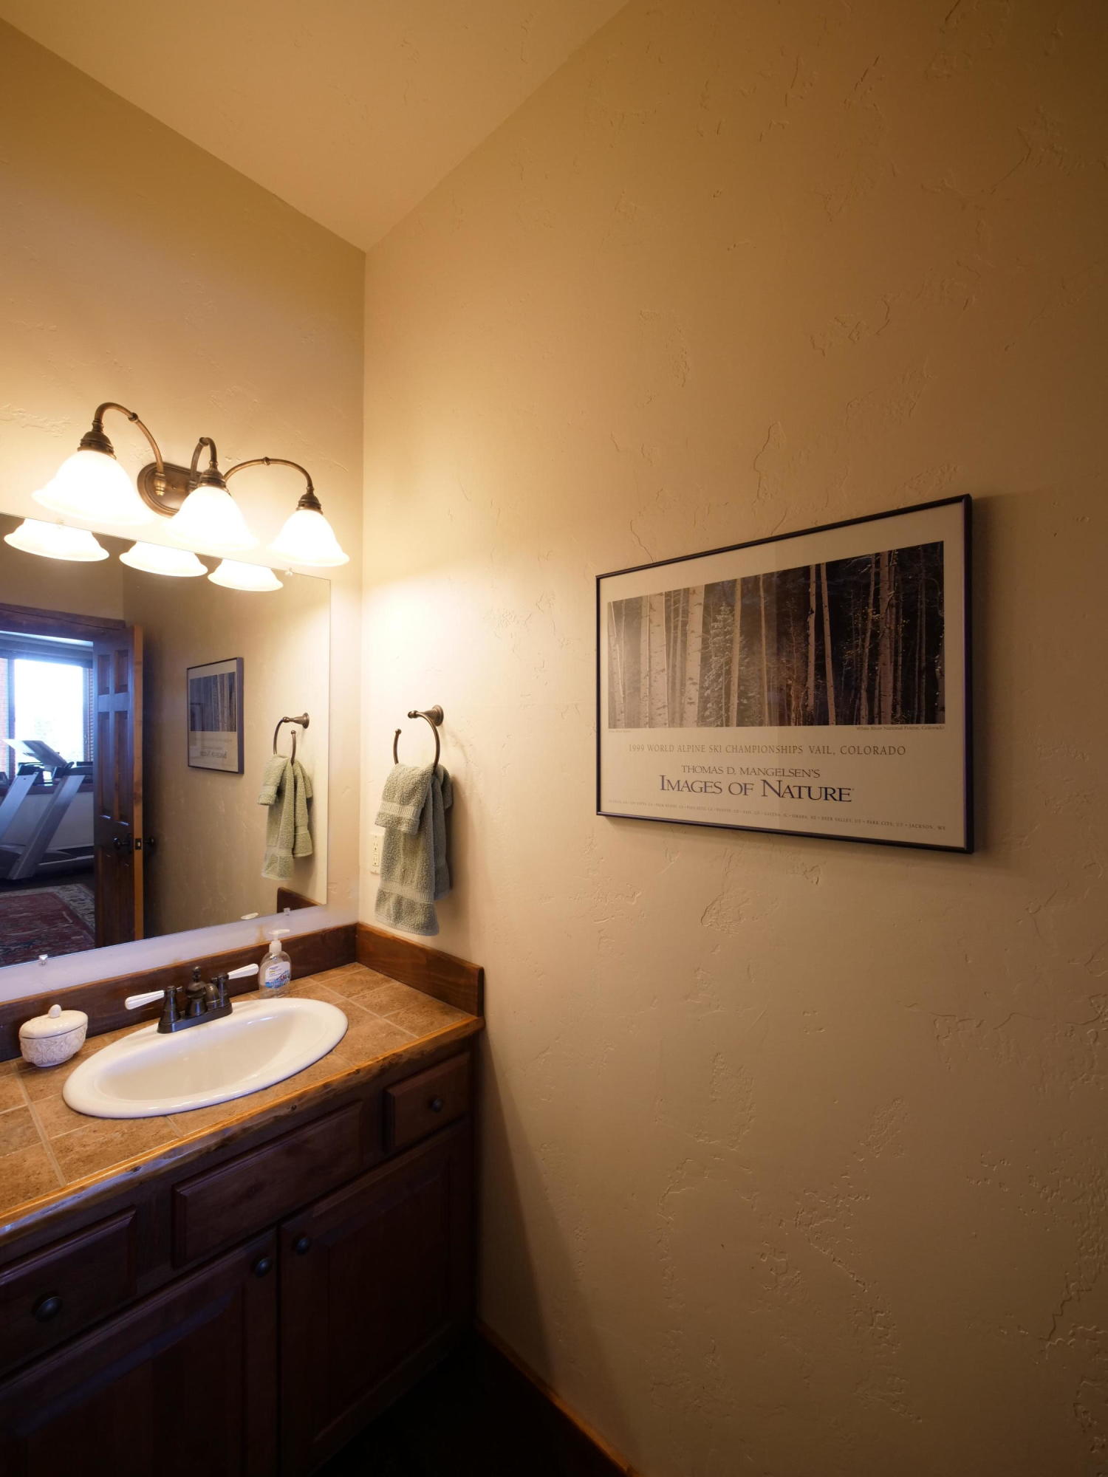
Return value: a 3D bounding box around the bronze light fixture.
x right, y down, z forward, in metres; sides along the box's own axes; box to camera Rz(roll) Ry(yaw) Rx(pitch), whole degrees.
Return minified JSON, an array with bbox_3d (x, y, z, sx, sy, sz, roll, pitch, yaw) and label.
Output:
[{"bbox_3d":[-0.780,-0.557,1.348,0.287,0.224,0.611,-1,-2,42],"label":"bronze light fixture"}]

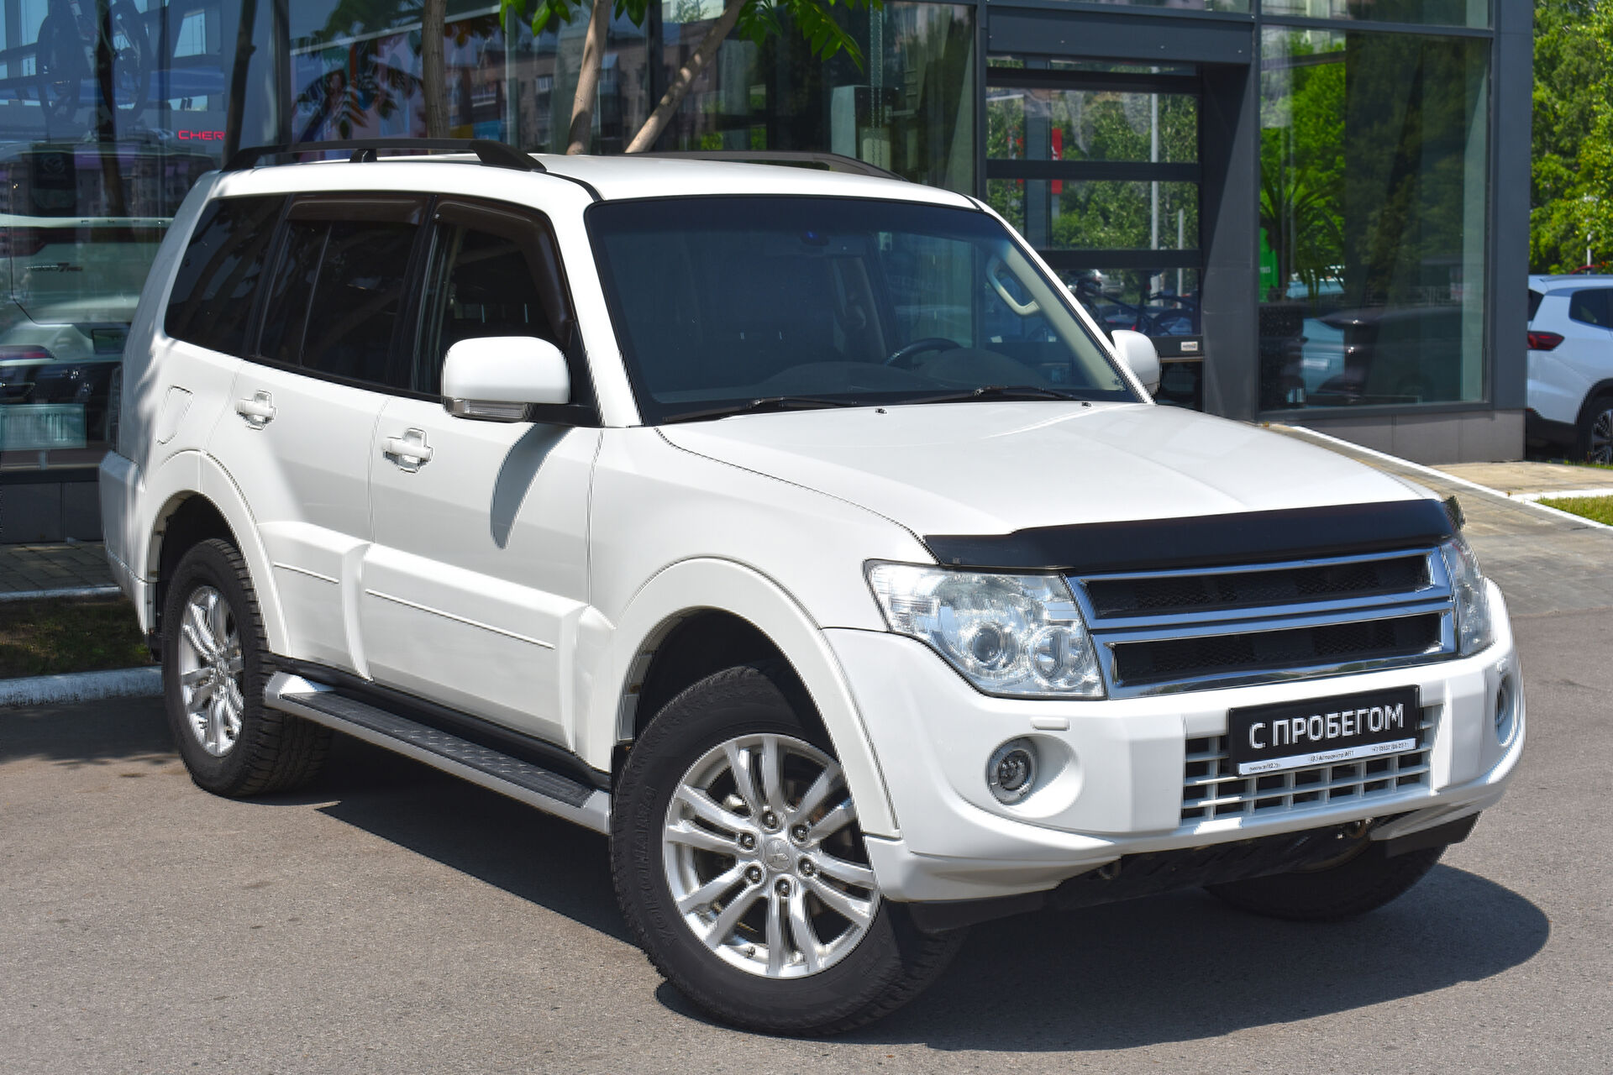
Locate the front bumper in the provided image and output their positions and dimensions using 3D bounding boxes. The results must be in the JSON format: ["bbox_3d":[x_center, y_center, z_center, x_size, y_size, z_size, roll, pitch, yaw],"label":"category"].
[{"bbox_3d":[0.898,0.377,5.177,1.820,0.480,0.500,-4,7,-35],"label":"front bumper"}]

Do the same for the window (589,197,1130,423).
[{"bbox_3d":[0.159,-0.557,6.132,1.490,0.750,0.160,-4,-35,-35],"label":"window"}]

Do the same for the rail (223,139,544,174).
[{"bbox_3d":[-1.214,-1.038,7.027,0.080,0.105,2.000,-4,8,-35],"label":"rail"}]

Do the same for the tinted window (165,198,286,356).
[{"bbox_3d":[-1.695,-0.764,7.425,0.050,0.464,0.664,14,-3,-35],"label":"tinted window"}]

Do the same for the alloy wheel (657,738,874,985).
[{"bbox_3d":[-0.025,0.629,5.142,0.487,0.487,0.190,3,4,25],"label":"alloy wheel"}]

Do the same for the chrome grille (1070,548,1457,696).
[{"bbox_3d":[0.942,0.159,5.033,1.030,0.235,0.140,-4,7,-35],"label":"chrome grille"}]

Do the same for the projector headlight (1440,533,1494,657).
[{"bbox_3d":[1.393,0.100,5.519,0.320,0.250,0.360,-4,7,-35],"label":"projector headlight"}]

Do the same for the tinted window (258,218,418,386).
[{"bbox_3d":[-1.205,-0.628,6.706,0.050,0.452,0.993,14,-3,-35],"label":"tinted window"}]

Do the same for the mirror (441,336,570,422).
[{"bbox_3d":[-0.668,-0.353,5.612,0.240,0.190,0.170,-4,7,-35],"label":"mirror"}]

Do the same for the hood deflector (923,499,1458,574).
[{"bbox_3d":[0.870,-0.004,5.122,1.470,0.095,0.180,-4,7,-35],"label":"hood deflector"}]

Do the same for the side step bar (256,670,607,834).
[{"bbox_3d":[-0.862,0.499,6.236,0.210,0.110,1.830,-4,7,-35],"label":"side step bar"}]

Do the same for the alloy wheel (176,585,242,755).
[{"bbox_3d":[-1.634,0.382,7.399,0.190,0.487,0.487,-4,7,-35],"label":"alloy wheel"}]

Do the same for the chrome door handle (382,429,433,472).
[{"bbox_3d":[-0.963,-0.210,6.203,0.060,0.105,0.250,-4,7,-35],"label":"chrome door handle"}]

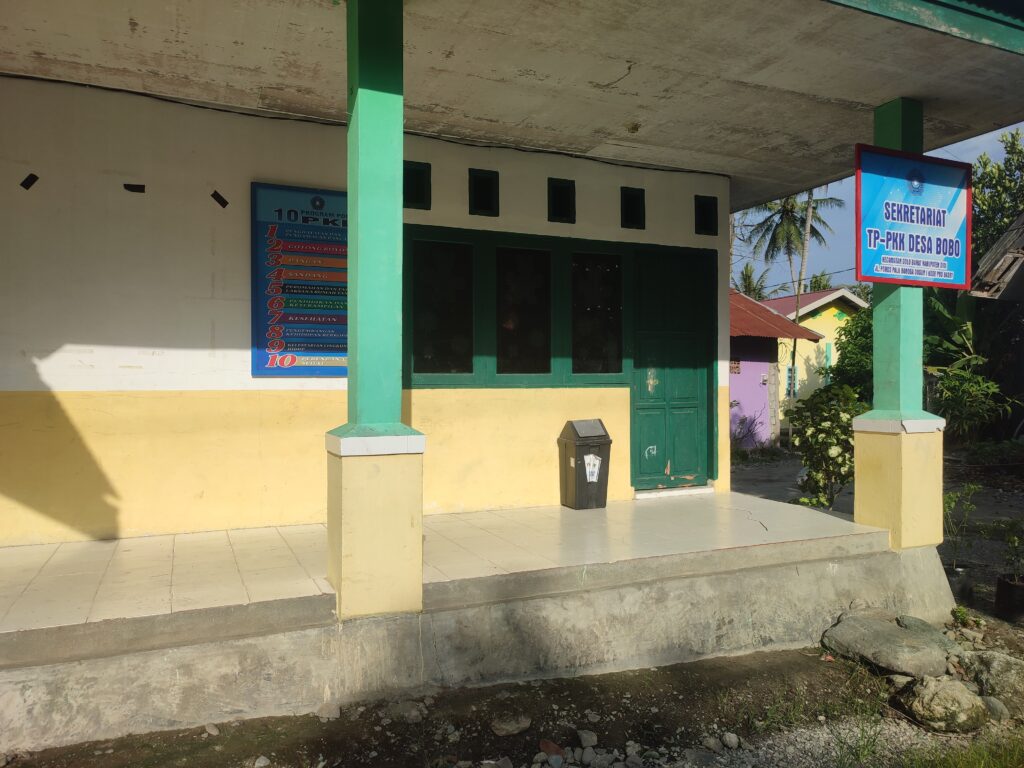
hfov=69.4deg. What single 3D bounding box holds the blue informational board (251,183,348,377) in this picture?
[{"bbox_3d":[-1.319,-0.693,5.085,0.883,1.298,0.035,0,0,-24],"label":"blue informational board"}]

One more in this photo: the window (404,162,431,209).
[{"bbox_3d":[-0.715,-1.446,5.409,0.241,0.343,0.100,0,0,-24],"label":"window"}]

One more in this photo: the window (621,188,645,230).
[{"bbox_3d":[1.005,-1.455,6.151,0.234,0.338,0.100,0,0,-24],"label":"window"}]

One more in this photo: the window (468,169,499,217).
[{"bbox_3d":[-0.220,-1.446,5.622,0.242,0.344,0.100,0,0,-24],"label":"window"}]

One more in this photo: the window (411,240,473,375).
[{"bbox_3d":[-0.504,-0.557,5.479,0.466,0.972,0.060,0,0,-24],"label":"window"}]

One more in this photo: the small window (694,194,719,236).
[{"bbox_3d":[1.697,-1.464,6.449,0.244,0.338,0.100,0,0,-24],"label":"small window"}]

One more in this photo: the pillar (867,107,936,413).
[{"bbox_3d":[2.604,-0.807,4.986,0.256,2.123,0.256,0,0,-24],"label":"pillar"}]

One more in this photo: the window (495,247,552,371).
[{"bbox_3d":[0.097,-0.557,5.738,0.465,0.970,0.060,0,0,-24],"label":"window"}]

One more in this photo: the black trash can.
[{"bbox_3d":[0.572,0.623,5.778,0.314,0.675,0.299,0,0,-24],"label":"black trash can"}]

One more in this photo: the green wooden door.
[{"bbox_3d":[1.391,-0.126,6.307,0.873,1.998,0.070,0,0,-24],"label":"green wooden door"}]

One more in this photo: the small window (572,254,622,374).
[{"bbox_3d":[0.700,-0.557,5.998,0.466,0.968,0.060,0,0,-24],"label":"small window"}]

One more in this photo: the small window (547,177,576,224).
[{"bbox_3d":[0.390,-1.451,5.886,0.241,0.342,0.100,0,0,-24],"label":"small window"}]

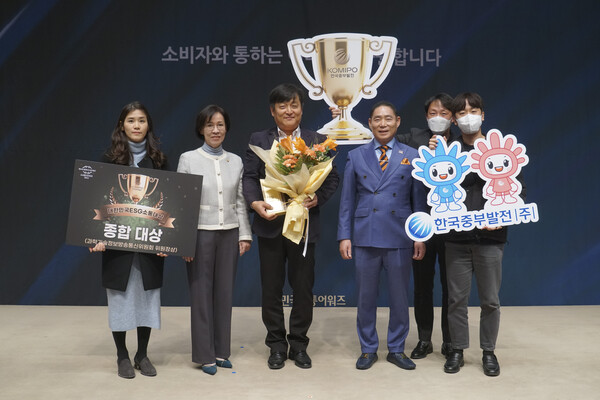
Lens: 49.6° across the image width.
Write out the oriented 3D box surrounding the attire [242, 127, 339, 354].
[{"bbox_3d":[-0.059,0.253,4.060,0.596,1.424,0.380,0,0,-2],"label":"attire"}]

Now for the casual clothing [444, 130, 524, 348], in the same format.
[{"bbox_3d":[1.124,0.271,3.960,0.466,1.316,0.360,0,0,12],"label":"casual clothing"}]

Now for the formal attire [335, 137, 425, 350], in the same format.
[{"bbox_3d":[0.507,0.286,4.090,0.543,1.347,0.290,0,0,7],"label":"formal attire"}]

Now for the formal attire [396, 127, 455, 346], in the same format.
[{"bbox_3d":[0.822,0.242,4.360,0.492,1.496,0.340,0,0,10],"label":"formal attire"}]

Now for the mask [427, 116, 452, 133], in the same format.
[{"bbox_3d":[0.921,-0.498,4.290,0.155,0.110,0.090,0,0,12],"label":"mask"}]

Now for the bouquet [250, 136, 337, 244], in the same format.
[{"bbox_3d":[-0.038,-0.056,3.840,0.508,0.638,0.290,0,0,0],"label":"bouquet"}]

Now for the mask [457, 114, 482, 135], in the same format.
[{"bbox_3d":[1.017,-0.453,3.900,0.150,0.120,0.090,0,0,14],"label":"mask"}]

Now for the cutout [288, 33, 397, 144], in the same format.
[{"bbox_3d":[0.270,-0.709,4.130,0.686,0.712,0.030,-2,0,3],"label":"cutout"}]

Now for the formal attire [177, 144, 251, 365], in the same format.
[{"bbox_3d":[-0.538,0.334,4.020,0.451,1.355,0.280,0,0,-18],"label":"formal attire"}]

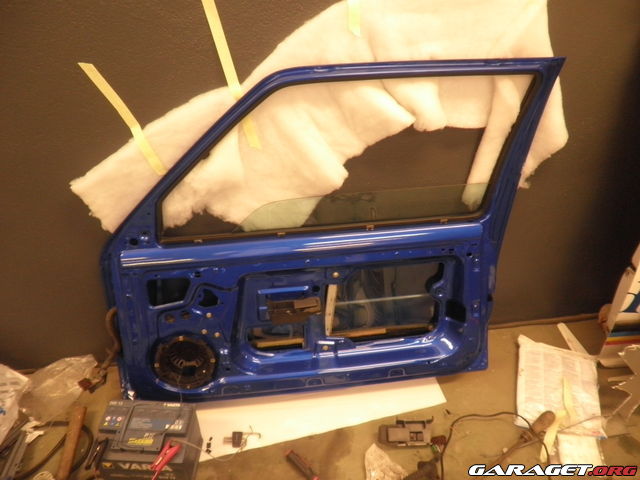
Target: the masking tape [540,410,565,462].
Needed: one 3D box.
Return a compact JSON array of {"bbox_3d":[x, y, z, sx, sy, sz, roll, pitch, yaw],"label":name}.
[{"bbox_3d":[0.729,0.612,1.504,0.031,0.022,0.175,25,43,27],"label":"masking tape"}]

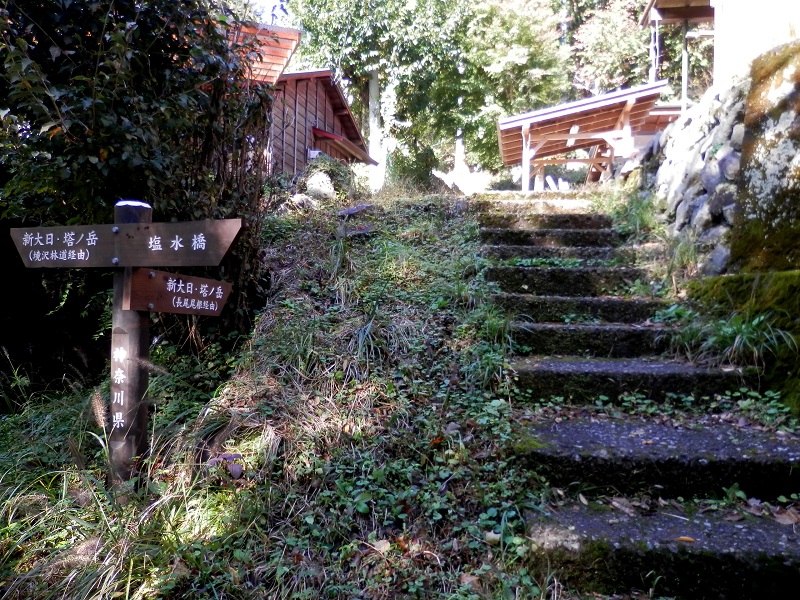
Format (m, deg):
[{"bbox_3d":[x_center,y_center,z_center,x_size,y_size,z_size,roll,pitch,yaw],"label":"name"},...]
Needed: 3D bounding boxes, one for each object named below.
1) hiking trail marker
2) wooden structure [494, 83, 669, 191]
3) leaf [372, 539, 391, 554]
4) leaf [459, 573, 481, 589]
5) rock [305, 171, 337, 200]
[{"bbox_3d":[-1.035,0.186,2.594,1.178,1.174,0.653,1,0,19],"label":"hiking trail marker"},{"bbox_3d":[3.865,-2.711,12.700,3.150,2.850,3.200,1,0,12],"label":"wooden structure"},{"bbox_3d":[-0.059,0.811,1.900,0.057,0.013,0.055,2,29,-1],"label":"leaf"},{"bbox_3d":[0.212,0.854,1.760,0.065,0.015,0.055,2,29,-1],"label":"leaf"},{"bbox_3d":[-0.971,-1.401,7.100,0.380,0.360,0.340,1,0,0],"label":"rock"}]

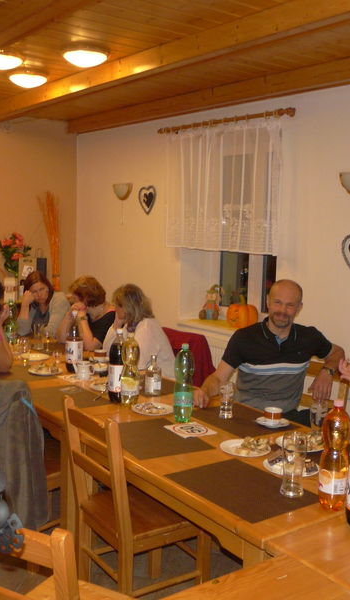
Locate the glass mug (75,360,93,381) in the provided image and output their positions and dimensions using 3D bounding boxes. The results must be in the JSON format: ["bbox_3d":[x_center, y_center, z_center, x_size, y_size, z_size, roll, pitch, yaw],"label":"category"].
[{"bbox_3d":[-0.492,0.383,3.540,0.100,0.100,0.077,1,7,-9],"label":"glass mug"}]

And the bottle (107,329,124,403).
[{"bbox_3d":[-0.264,0.313,3.124,0.104,0.348,0.104,-3,9,-37],"label":"bottle"}]

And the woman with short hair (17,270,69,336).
[{"bbox_3d":[-1.000,0.389,4.870,0.500,1.220,0.720,2,7,9],"label":"woman with short hair"}]

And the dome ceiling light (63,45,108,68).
[{"bbox_3d":[-0.535,-1.462,3.893,0.275,0.090,0.275,1,7,0],"label":"dome ceiling light"}]

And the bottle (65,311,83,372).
[{"bbox_3d":[-0.570,0.240,3.659,0.101,0.338,0.101,2,7,0],"label":"bottle"}]

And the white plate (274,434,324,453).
[{"bbox_3d":[0.488,0.558,2.499,0.195,0.022,0.195,1,7,0],"label":"white plate"}]

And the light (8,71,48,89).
[{"bbox_3d":[-1.005,-1.500,4.460,0.285,0.100,0.285,2,7,0],"label":"light"}]

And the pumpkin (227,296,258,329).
[{"bbox_3d":[0.532,0.111,5.046,0.240,0.250,0.240,1,7,0],"label":"pumpkin"}]

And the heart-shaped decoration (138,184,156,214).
[{"bbox_3d":[-0.244,-0.896,5.815,0.025,0.255,0.265,-3,8,-38],"label":"heart-shaped decoration"}]

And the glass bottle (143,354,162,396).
[{"bbox_3d":[-0.106,0.377,3.267,0.084,0.200,0.084,-3,9,-37],"label":"glass bottle"}]

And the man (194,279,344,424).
[{"bbox_3d":[0.502,0.577,3.198,0.700,1.340,0.720,4,7,16],"label":"man"}]

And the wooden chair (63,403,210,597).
[{"bbox_3d":[-0.158,0.848,2.662,0.495,0.925,0.400,-3,8,-35],"label":"wooden chair"}]

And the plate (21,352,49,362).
[{"bbox_3d":[-0.846,0.356,3.930,0.185,0.020,0.185,1,7,0],"label":"plate"}]

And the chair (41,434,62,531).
[{"bbox_3d":[-0.663,0.770,3.191,0.400,0.925,0.495,7,9,40],"label":"chair"}]

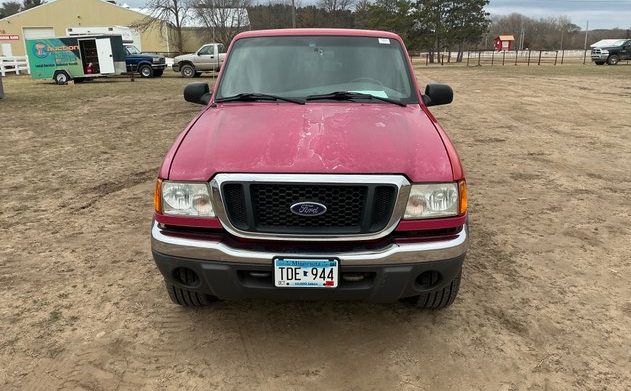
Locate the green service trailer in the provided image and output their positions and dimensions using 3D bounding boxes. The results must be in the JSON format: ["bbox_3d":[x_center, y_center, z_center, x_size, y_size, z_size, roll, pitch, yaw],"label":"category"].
[{"bbox_3d":[-11.250,-6.540,24.448,4.300,2.100,1.950,-7,17,-11],"label":"green service trailer"}]

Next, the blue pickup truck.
[{"bbox_3d":[-11.300,-7.582,28.311,5.450,1.830,2.000,2,16,6],"label":"blue pickup truck"}]

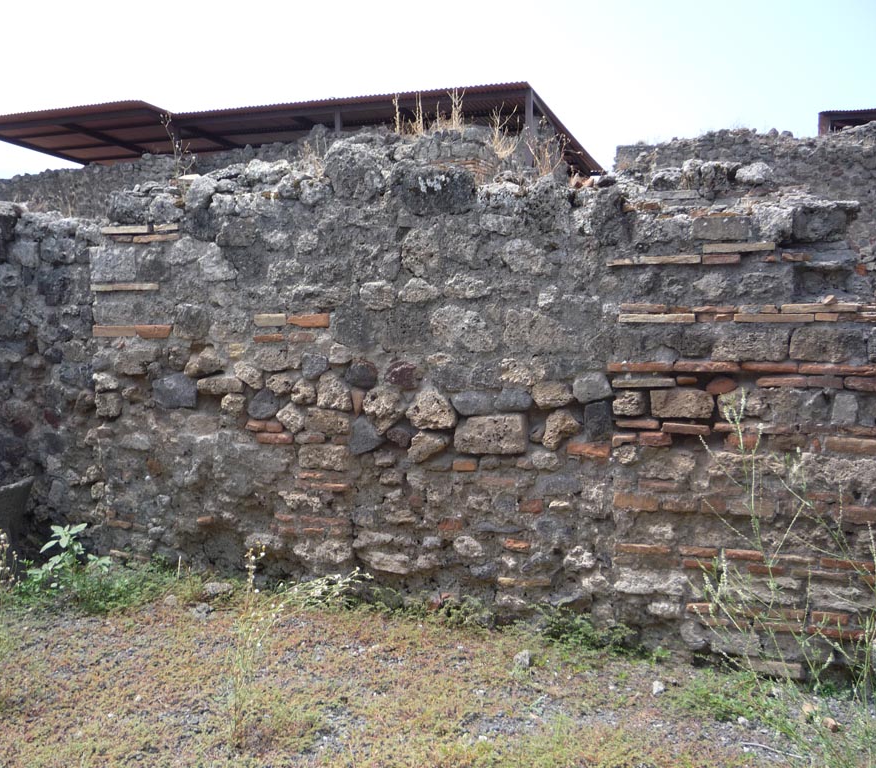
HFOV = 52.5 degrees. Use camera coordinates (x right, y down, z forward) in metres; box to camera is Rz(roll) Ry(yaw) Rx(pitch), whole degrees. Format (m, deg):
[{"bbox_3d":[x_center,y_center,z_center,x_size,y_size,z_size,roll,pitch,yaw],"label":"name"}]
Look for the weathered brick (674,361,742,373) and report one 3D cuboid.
[{"bbox_3d":[1.240,-0.081,4.096,0.289,0.045,0.140,1,3,15],"label":"weathered brick"}]

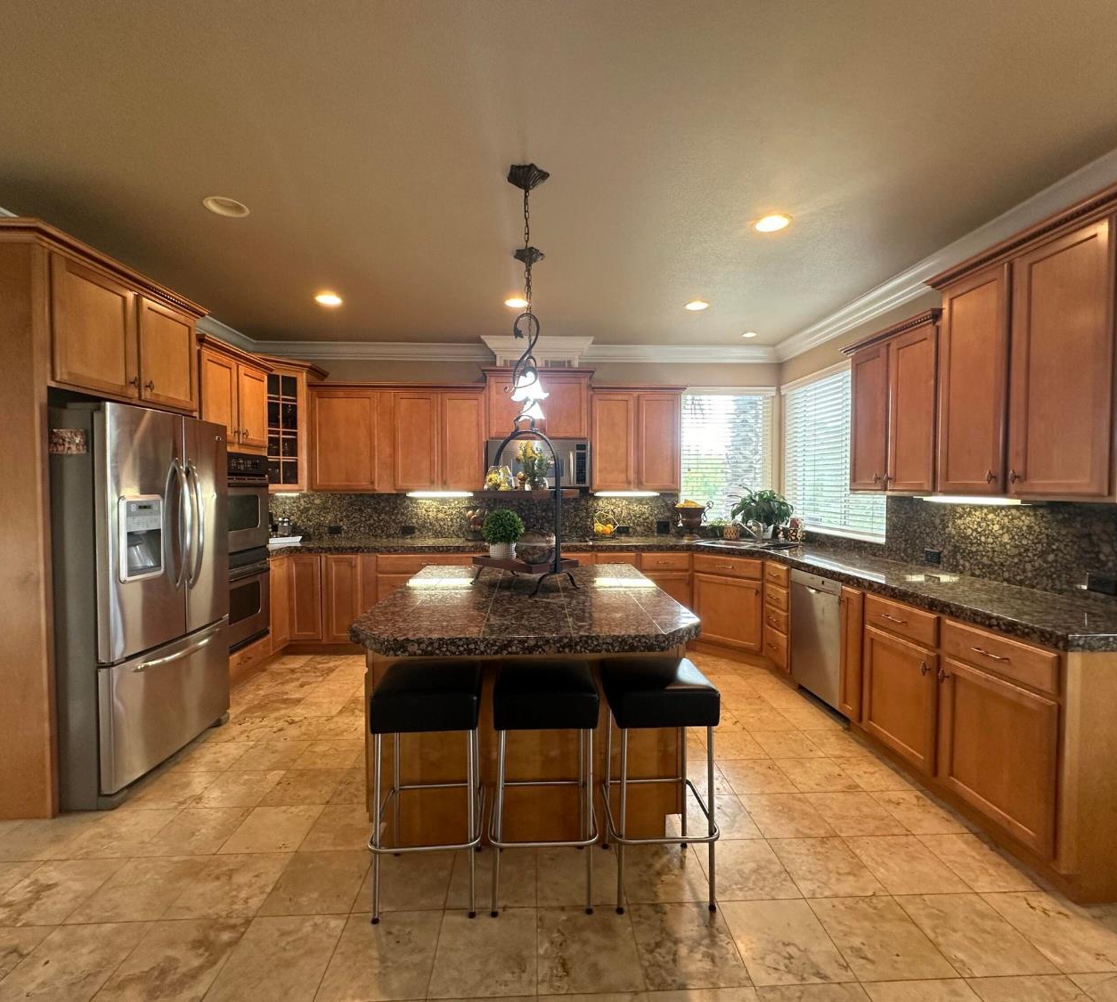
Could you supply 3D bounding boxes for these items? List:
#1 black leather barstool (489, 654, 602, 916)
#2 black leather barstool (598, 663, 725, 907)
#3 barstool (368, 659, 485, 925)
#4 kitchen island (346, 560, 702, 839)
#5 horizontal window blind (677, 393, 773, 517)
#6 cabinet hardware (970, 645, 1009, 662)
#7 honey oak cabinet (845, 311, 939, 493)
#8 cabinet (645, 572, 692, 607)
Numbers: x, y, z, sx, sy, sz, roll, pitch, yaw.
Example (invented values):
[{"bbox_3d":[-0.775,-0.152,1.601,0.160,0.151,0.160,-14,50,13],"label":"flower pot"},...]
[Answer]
[{"bbox_3d":[-0.050,0.978,1.919,0.360,0.740,0.390,0,1,-2],"label":"black leather barstool"},{"bbox_3d":[0.354,0.980,1.934,0.334,0.738,0.370,0,2,-3],"label":"black leather barstool"},{"bbox_3d":[-0.439,0.980,1.906,0.350,0.772,0.370,0,2,-4],"label":"barstool"},{"bbox_3d":[-0.135,0.876,2.561,1.259,0.914,1.580,0,2,-3],"label":"kitchen island"},{"bbox_3d":[1.649,-0.438,5.215,0.925,1.295,0.110,0,2,-3],"label":"horizontal window blind"},{"bbox_3d":[1.655,0.591,2.083,0.032,0.020,0.155,0,2,-3],"label":"cabinet hardware"},{"bbox_3d":[2.018,-0.500,3.073,0.345,0.912,0.780,0,1,-2],"label":"honey oak cabinet"},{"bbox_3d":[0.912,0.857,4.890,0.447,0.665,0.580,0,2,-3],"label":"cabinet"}]

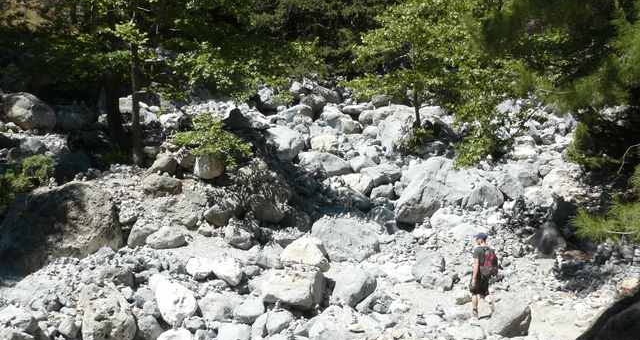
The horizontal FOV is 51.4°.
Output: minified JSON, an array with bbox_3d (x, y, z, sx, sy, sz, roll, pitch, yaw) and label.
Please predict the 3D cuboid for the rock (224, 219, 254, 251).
[{"bbox_3d":[-2.056,1.647,17.000,0.766,0.806,0.690,0,6,0],"label":"rock"}]

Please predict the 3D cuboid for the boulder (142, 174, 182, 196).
[{"bbox_3d":[-4.543,0.447,19.200,1.154,0.555,0.865,-1,6,-13],"label":"boulder"}]

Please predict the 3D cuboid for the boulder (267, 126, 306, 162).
[{"bbox_3d":[-1.183,-0.936,23.500,1.412,1.176,1.271,0,6,0],"label":"boulder"}]

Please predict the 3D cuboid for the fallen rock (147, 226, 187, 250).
[{"bbox_3d":[-3.897,1.739,16.900,1.016,0.510,0.762,-1,6,-13],"label":"fallen rock"}]

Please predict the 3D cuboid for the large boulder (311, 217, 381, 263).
[{"bbox_3d":[0.624,1.702,16.300,1.700,1.000,1.350,0,7,0],"label":"large boulder"}]

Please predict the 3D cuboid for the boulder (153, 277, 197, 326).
[{"bbox_3d":[-2.953,2.687,13.600,0.940,1.020,0.799,0,6,0],"label":"boulder"}]

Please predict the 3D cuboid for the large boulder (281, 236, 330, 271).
[{"bbox_3d":[-0.329,1.894,15.100,1.134,0.641,0.907,0,6,-1],"label":"large boulder"}]

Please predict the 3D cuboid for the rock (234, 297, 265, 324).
[{"bbox_3d":[-1.440,2.871,13.600,0.613,0.563,0.552,0,6,0],"label":"rock"}]

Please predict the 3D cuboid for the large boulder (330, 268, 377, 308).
[{"bbox_3d":[0.735,2.599,14.600,1.009,0.857,0.908,0,6,0],"label":"large boulder"}]

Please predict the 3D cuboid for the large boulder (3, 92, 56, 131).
[{"bbox_3d":[-10.257,-2.065,23.500,1.950,1.300,1.600,0,7,0],"label":"large boulder"}]

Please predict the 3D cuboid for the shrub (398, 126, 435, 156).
[{"bbox_3d":[3.596,-1.062,24.800,1.300,1.100,1.200,0,7,0],"label":"shrub"}]

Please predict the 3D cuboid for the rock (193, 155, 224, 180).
[{"bbox_3d":[-3.317,-0.074,19.800,0.952,0.773,0.857,-1,6,-10],"label":"rock"}]

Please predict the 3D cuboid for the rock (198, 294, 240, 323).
[{"bbox_3d":[-2.069,2.851,13.700,0.865,0.557,0.648,0,6,0],"label":"rock"}]

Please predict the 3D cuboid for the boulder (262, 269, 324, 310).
[{"bbox_3d":[-0.583,2.531,14.100,1.356,0.710,1.085,0,6,-2],"label":"boulder"}]

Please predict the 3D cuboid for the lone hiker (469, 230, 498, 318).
[{"bbox_3d":[3.361,2.156,13.600,0.520,1.750,0.480,-6,8,-43],"label":"lone hiker"}]

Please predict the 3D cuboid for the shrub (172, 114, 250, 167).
[{"bbox_3d":[-3.149,-0.835,19.500,2.300,1.500,1.900,0,7,0],"label":"shrub"}]

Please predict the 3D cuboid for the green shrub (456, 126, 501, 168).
[{"bbox_3d":[5.477,-0.777,23.000,1.650,1.400,1.500,0,7,0],"label":"green shrub"}]

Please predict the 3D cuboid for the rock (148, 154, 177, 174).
[{"bbox_3d":[-4.702,-0.165,20.000,0.901,0.587,0.766,0,6,0],"label":"rock"}]

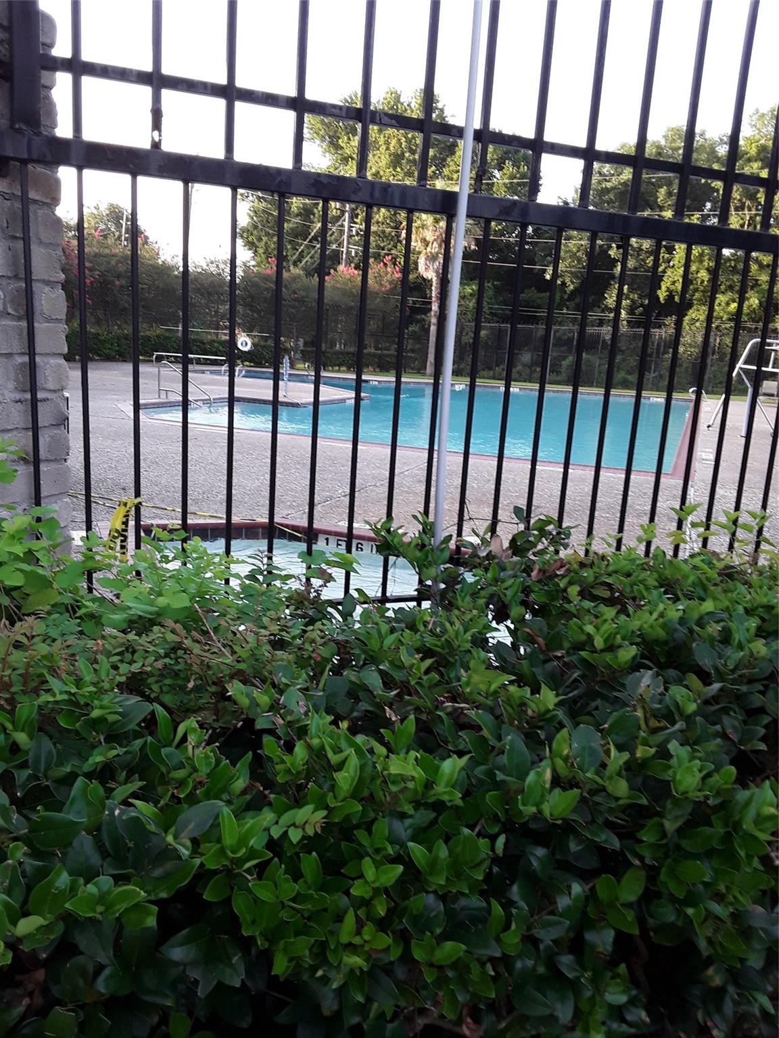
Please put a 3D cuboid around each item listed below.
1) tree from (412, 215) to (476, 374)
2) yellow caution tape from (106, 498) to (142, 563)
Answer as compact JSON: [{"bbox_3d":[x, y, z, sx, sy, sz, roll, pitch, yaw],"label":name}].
[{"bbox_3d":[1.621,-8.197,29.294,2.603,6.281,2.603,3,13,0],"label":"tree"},{"bbox_3d":[-0.671,0.030,2.118,0.088,0.160,0.040,-2,14,-21],"label":"yellow caution tape"}]

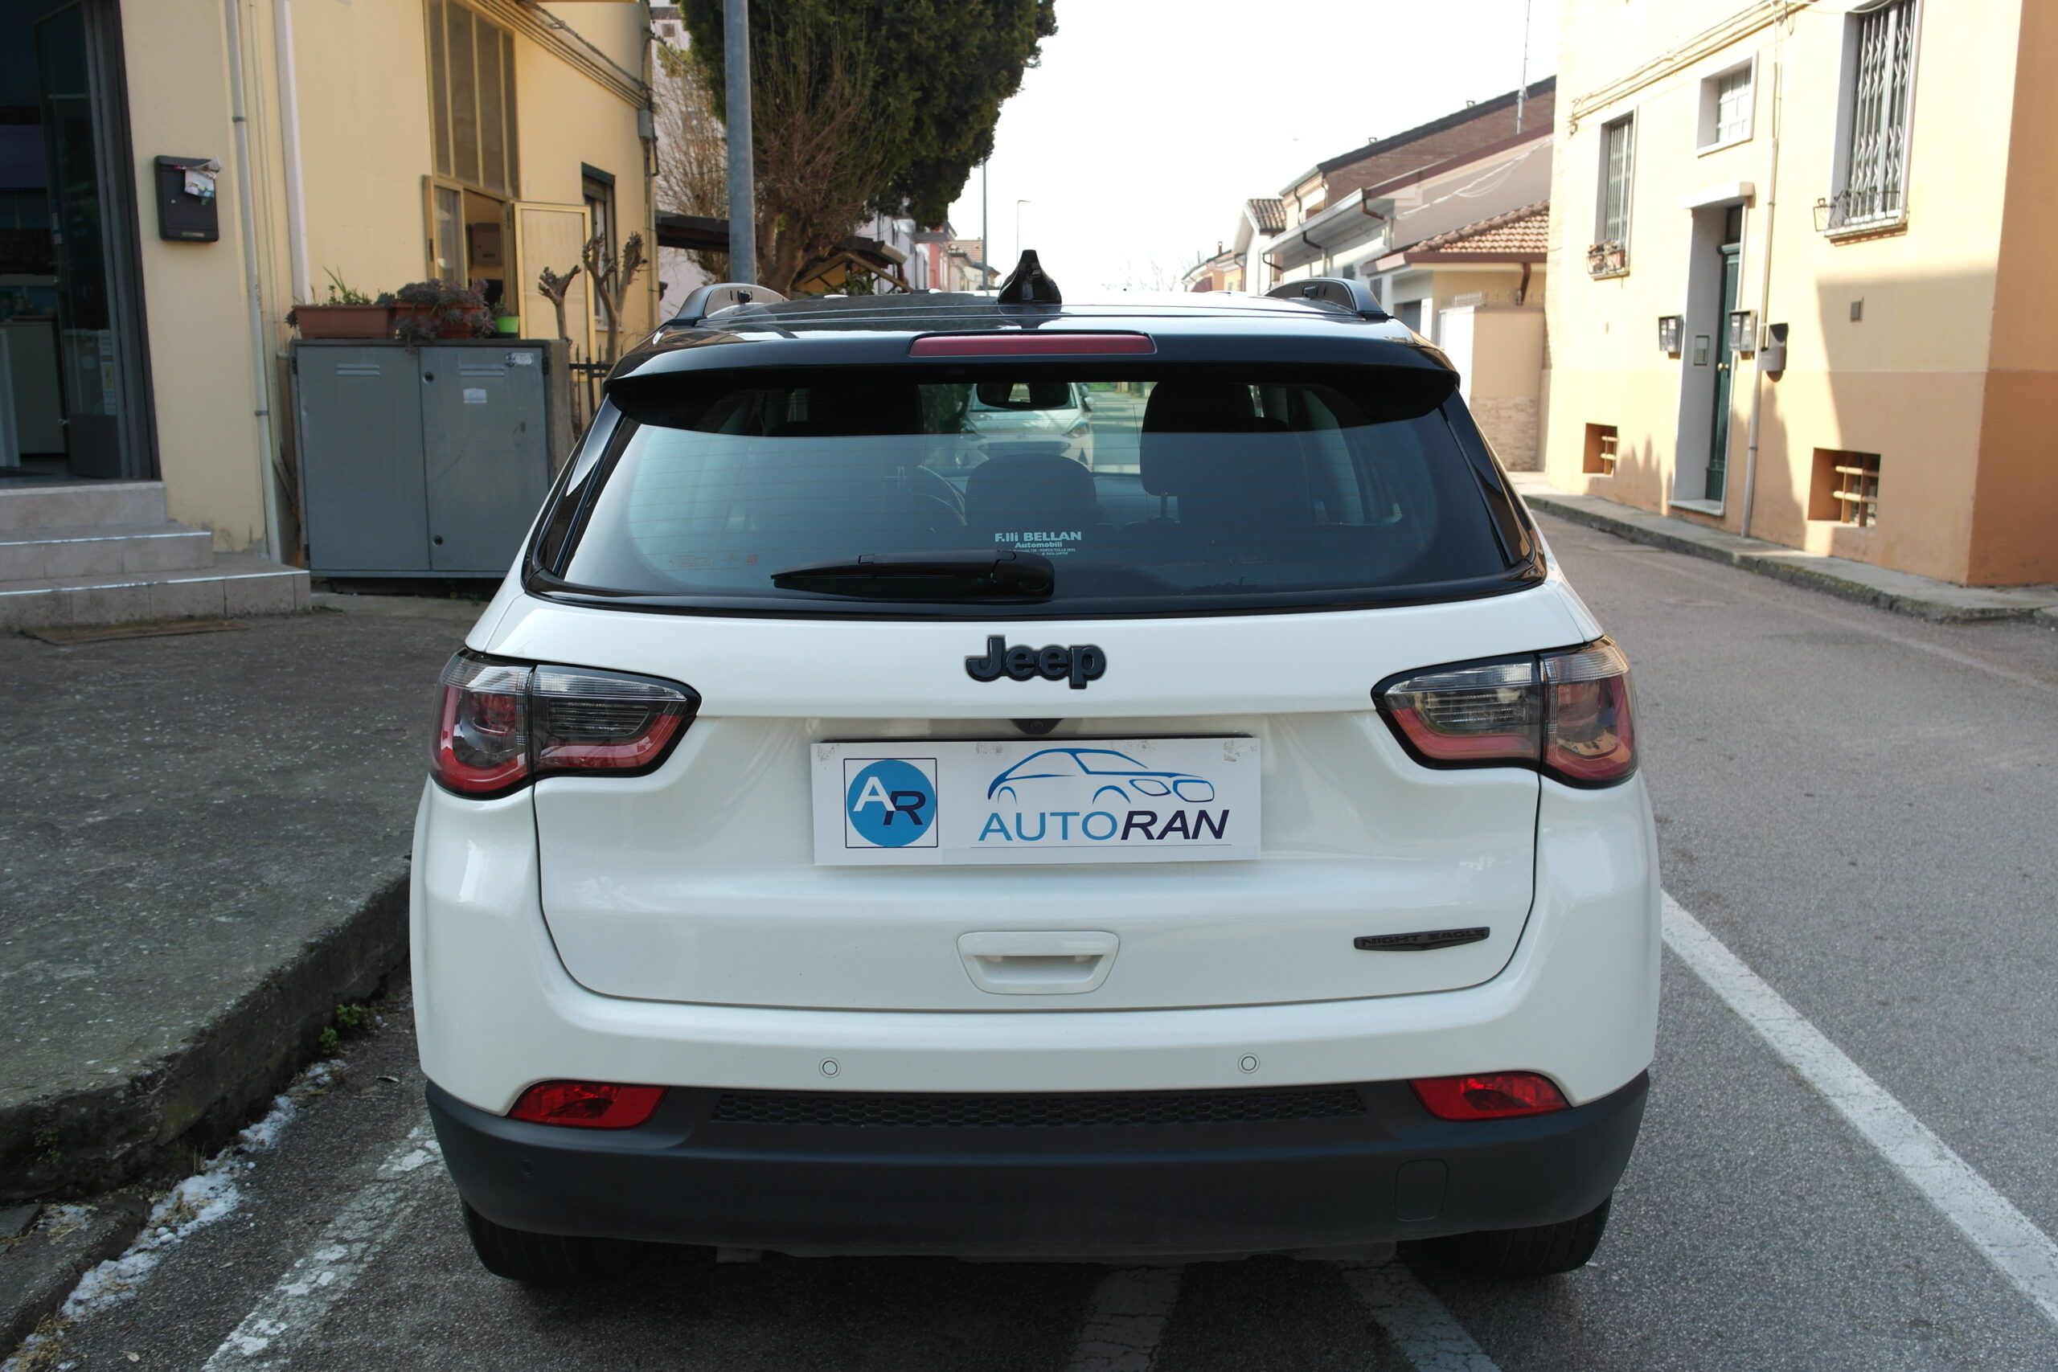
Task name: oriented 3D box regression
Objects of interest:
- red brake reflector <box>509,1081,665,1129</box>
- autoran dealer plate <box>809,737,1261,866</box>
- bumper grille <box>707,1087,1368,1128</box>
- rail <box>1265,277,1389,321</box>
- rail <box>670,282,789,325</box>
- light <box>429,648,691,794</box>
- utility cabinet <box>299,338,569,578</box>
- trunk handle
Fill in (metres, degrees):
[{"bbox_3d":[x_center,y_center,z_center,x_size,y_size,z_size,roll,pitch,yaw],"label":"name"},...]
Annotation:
[{"bbox_3d":[-0.531,0.500,2.273,0.195,0.062,0.065,1,10,8],"label":"red brake reflector"},{"bbox_3d":[0.006,0.135,2.192,0.522,0.147,0.015,-1,11,0],"label":"autoran dealer plate"},{"bbox_3d":[0.010,0.496,2.213,0.770,0.048,0.040,-1,11,0],"label":"bumper grille"},{"bbox_3d":[0.515,-0.708,3.510,0.075,0.100,1.550,-1,11,0],"label":"rail"},{"bbox_3d":[-0.495,-0.696,3.502,0.080,0.090,1.580,0,10,0],"label":"rail"},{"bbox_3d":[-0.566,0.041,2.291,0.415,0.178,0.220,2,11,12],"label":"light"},{"bbox_3d":[-2.889,-1.119,9.170,1.220,1.130,0.450,0,11,0],"label":"utility cabinet"},{"bbox_3d":[0.011,0.327,2.220,0.188,0.077,0.045,0,10,0],"label":"trunk handle"}]

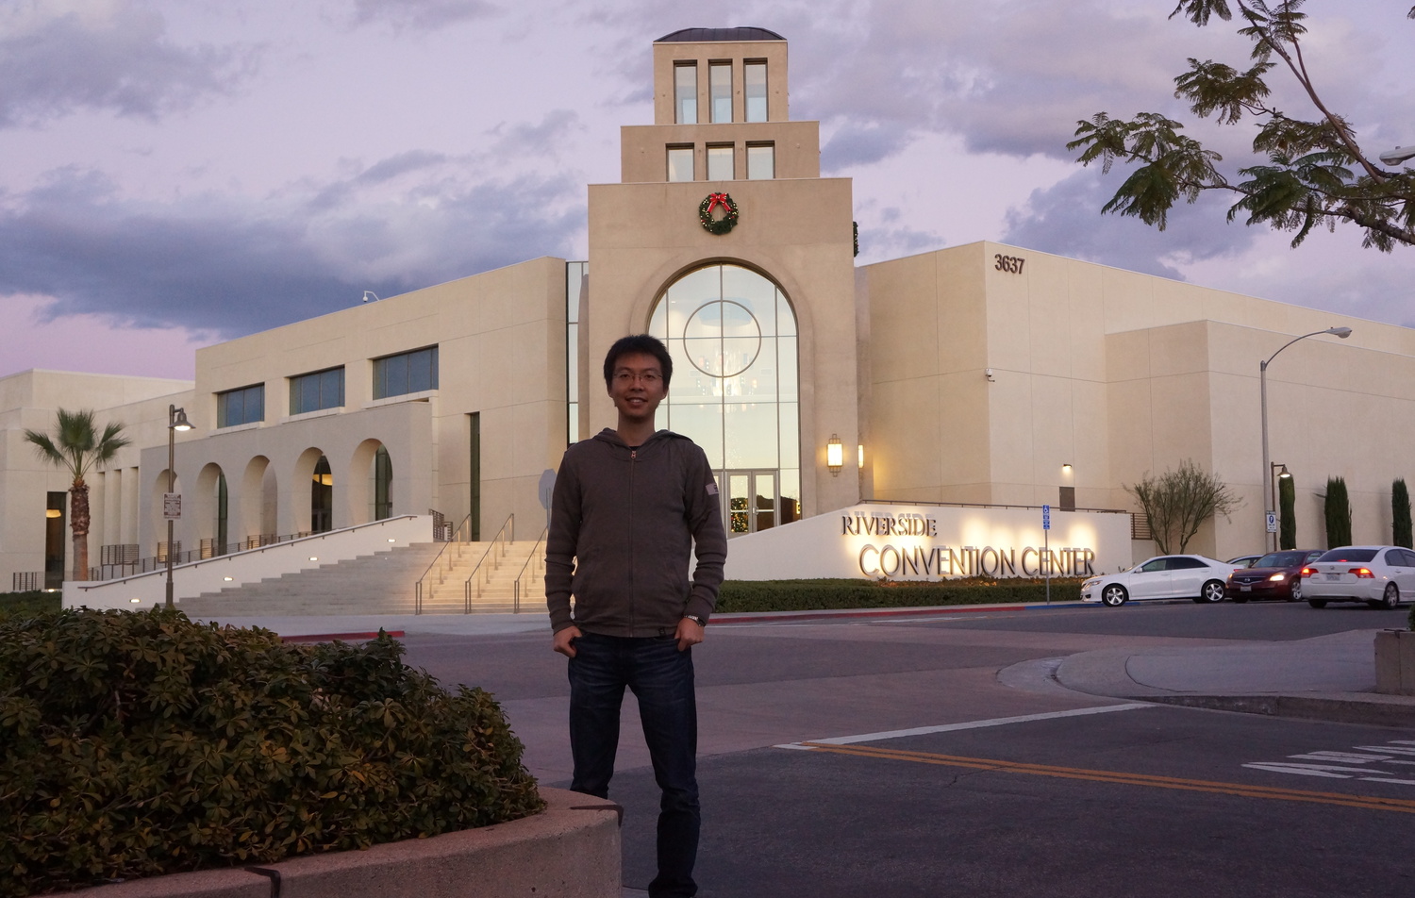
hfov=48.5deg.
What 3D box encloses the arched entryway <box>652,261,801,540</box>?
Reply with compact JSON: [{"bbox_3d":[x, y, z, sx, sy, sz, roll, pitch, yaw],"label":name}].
[{"bbox_3d":[0.683,-1.842,58.883,5.640,10.300,0.350,-1,-5,3],"label":"arched entryway"}]

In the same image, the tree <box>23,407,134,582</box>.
[{"bbox_3d":[-23.642,2.029,59.083,4.000,7.083,4.000,3,-6,-42],"label":"tree"}]

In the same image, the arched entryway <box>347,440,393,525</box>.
[{"bbox_3d":[-13.942,2.026,67.144,1.000,4.898,3.654,3,-6,-42],"label":"arched entryway"}]

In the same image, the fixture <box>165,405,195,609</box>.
[{"bbox_3d":[-11.943,1.476,35.434,0.620,5.040,0.900,4,-6,-43],"label":"fixture"}]

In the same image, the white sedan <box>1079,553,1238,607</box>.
[{"bbox_3d":[13.302,3.826,45.941,4.810,1.460,1.820,-1,-5,7],"label":"white sedan"}]

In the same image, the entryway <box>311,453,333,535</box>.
[{"bbox_3d":[-17.400,2.532,72.259,0.700,4.796,2.196,3,-6,-42],"label":"entryway"}]

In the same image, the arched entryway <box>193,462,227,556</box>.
[{"bbox_3d":[-25.838,3.345,83.338,1.000,5.170,4.000,3,-6,-42],"label":"arched entryway"}]

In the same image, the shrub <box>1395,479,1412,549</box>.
[{"bbox_3d":[30.631,3.646,69.248,0.900,4.760,0.900,3,-6,-42],"label":"shrub"}]

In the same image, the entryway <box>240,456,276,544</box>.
[{"bbox_3d":[-20.913,2.751,74.900,1.000,4.875,3.692,3,-6,-42],"label":"entryway"}]

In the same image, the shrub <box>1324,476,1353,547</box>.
[{"bbox_3d":[26.223,3.461,65.303,1.080,4.627,1.080,3,-6,-42],"label":"shrub"}]

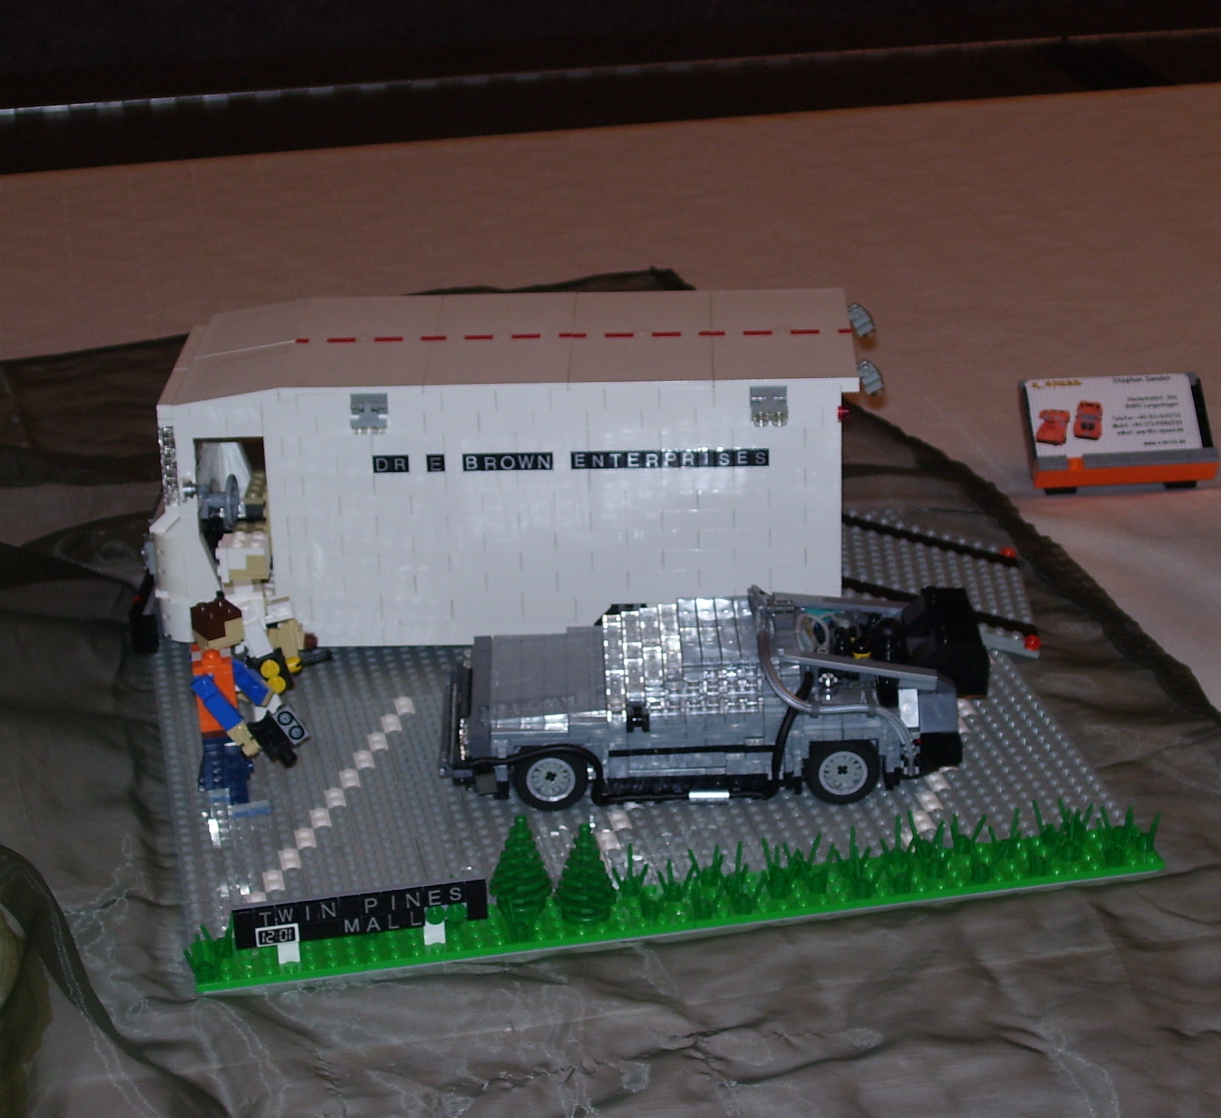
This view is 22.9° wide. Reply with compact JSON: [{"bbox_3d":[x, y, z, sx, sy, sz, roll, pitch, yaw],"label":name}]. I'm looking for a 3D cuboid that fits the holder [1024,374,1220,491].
[{"bbox_3d":[0.271,-0.067,1.613,0.096,0.046,0.063,-3,23,-2],"label":"holder"}]

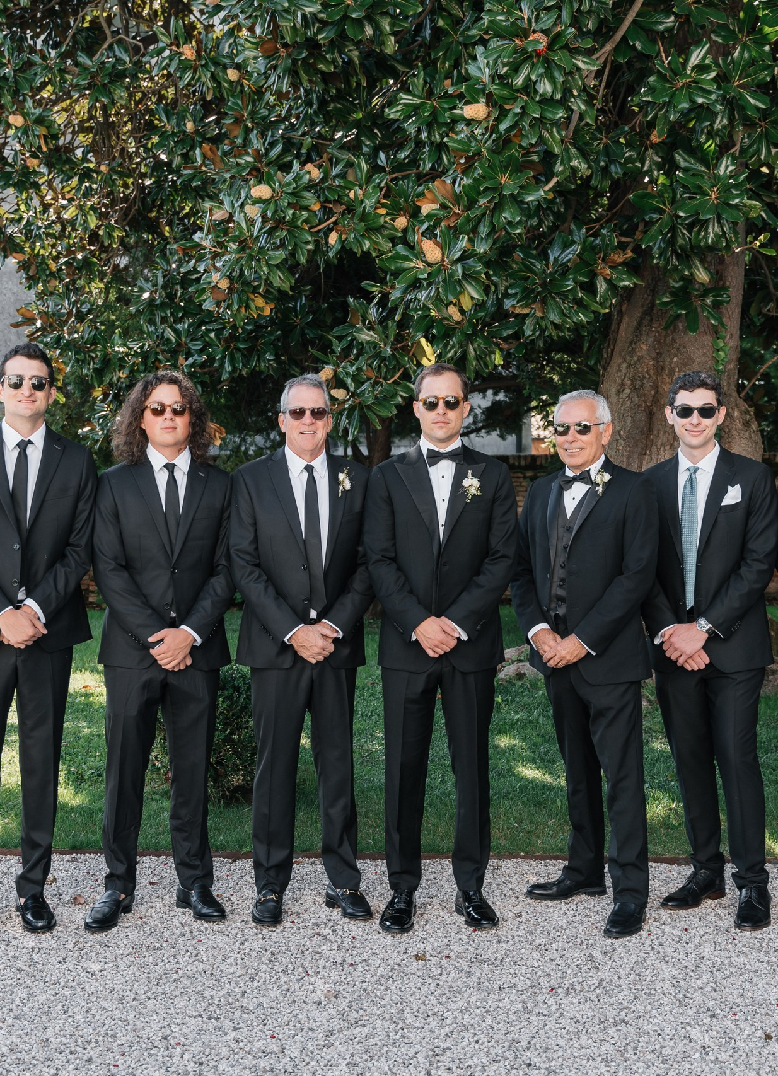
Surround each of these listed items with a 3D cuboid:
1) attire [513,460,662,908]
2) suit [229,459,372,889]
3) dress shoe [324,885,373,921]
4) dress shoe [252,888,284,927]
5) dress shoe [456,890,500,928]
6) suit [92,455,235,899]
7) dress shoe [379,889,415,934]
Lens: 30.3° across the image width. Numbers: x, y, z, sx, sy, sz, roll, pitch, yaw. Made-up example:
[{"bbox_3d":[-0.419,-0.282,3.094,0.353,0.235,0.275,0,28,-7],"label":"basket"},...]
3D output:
[{"bbox_3d":[0.655,0.460,4.770,0.465,1.450,0.350,1,1,31],"label":"attire"},{"bbox_3d":[-0.287,0.443,4.750,0.475,1.470,0.310,0,1,-4],"label":"suit"},{"bbox_3d":[-0.142,1.184,4.796,0.106,0.105,0.298,-1,1,-28],"label":"dress shoe"},{"bbox_3d":[-0.402,1.186,4.736,0.106,0.105,0.298,0,1,-3],"label":"dress shoe"},{"bbox_3d":[0.287,1.183,4.705,0.105,0.110,0.300,-1,2,-14],"label":"dress shoe"},{"bbox_3d":[-0.729,0.454,4.631,0.460,1.438,0.340,0,2,-11],"label":"suit"},{"bbox_3d":[0.029,1.187,4.654,0.106,0.105,0.298,0,1,8],"label":"dress shoe"}]

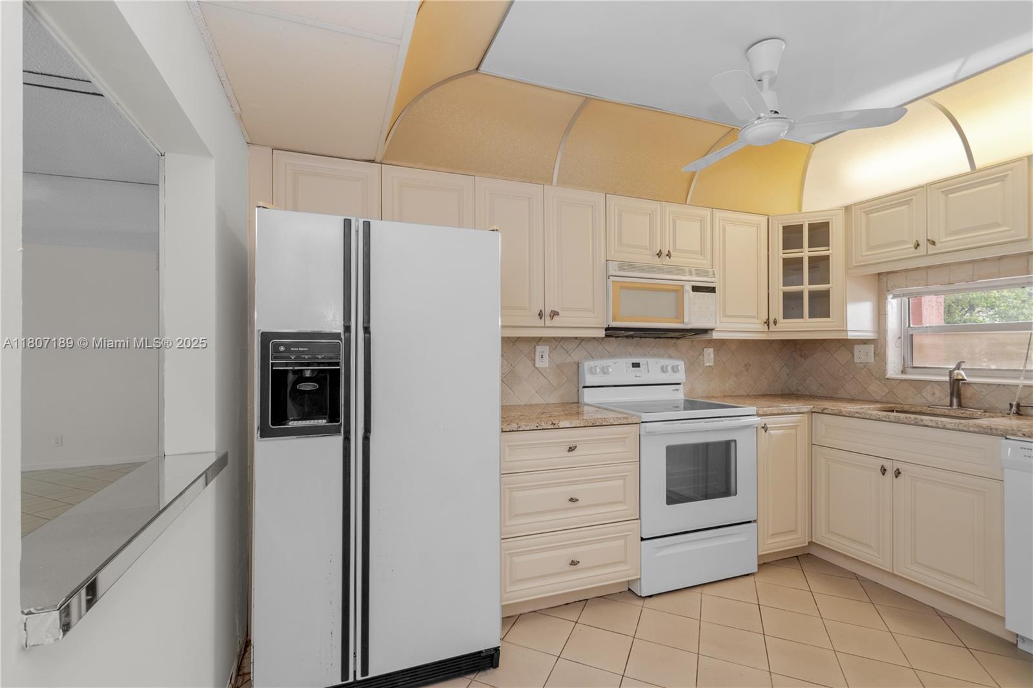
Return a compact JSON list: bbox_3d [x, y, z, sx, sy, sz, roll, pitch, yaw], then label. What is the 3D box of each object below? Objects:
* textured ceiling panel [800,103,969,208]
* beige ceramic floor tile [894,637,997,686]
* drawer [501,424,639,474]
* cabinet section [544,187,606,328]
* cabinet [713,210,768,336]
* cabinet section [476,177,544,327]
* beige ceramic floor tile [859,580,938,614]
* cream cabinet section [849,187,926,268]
[{"bbox_3d":[1.921,-0.993,2.465,0.380,0.310,0.870,1,-2,-23],"label":"textured ceiling panel"},{"bbox_3d":[1.717,1.279,1.734,0.252,0.010,0.252,-1,-2,25],"label":"beige ceramic floor tile"},{"bbox_3d":[0.190,0.499,2.258,0.750,0.187,0.450,0,-2,-20],"label":"drawer"},{"bbox_3d":[0.281,-0.476,2.558,0.382,0.772,0.325,0,-1,-19],"label":"cabinet section"},{"bbox_3d":[1.415,-0.440,2.974,0.460,0.825,0.350,1,-2,-19],"label":"cabinet"},{"bbox_3d":[-0.082,-0.476,2.431,0.388,0.770,0.325,0,-1,-19],"label":"cabinet section"},{"bbox_3d":[1.933,1.292,2.198,0.252,0.010,0.252,-1,-2,25],"label":"beige ceramic floor tile"},{"bbox_3d":[2.275,-0.664,2.530,0.330,0.385,0.385,0,-1,-19],"label":"cream cabinet section"}]

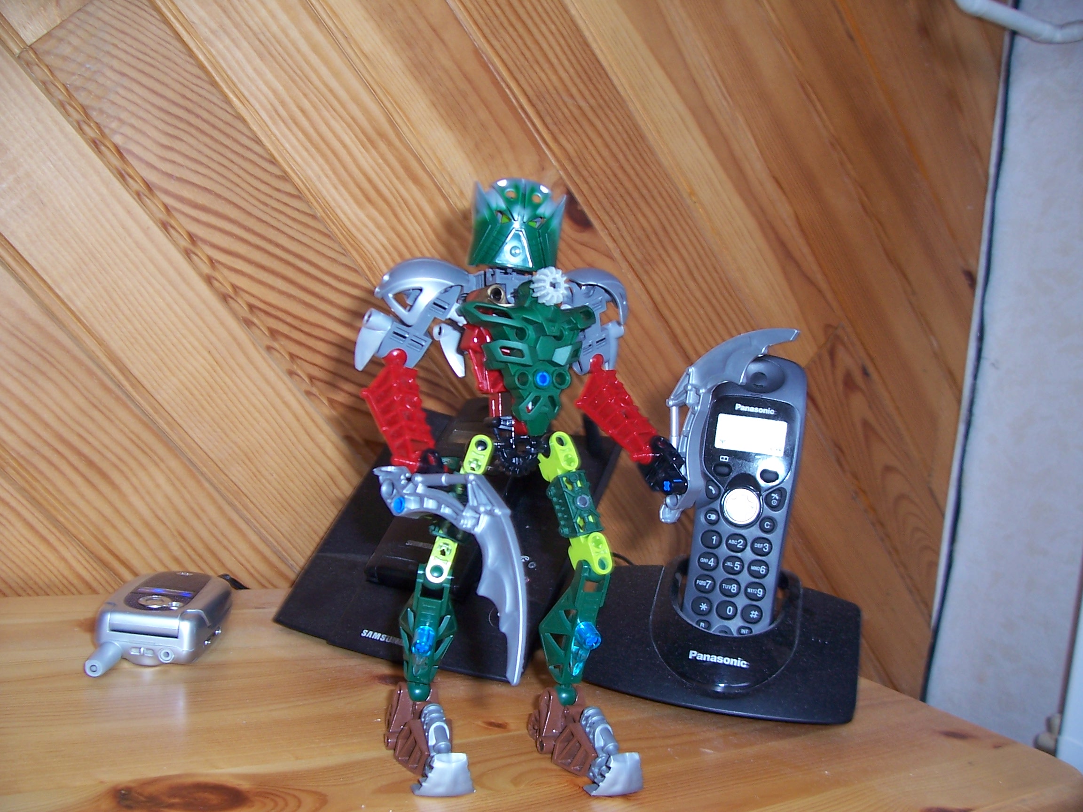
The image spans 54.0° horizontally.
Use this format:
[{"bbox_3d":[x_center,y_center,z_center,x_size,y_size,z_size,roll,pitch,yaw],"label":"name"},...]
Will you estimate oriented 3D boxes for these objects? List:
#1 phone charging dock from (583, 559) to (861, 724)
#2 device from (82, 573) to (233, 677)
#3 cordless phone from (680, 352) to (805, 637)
[{"bbox_3d":[0.089,0.105,0.508,0.126,0.056,0.088,7,6,14],"label":"phone charging dock"},{"bbox_3d":[-0.173,0.098,0.493,0.047,0.024,0.100,5,6,-5],"label":"device"},{"bbox_3d":[0.100,0.047,0.520,0.048,0.145,0.032,7,-9,15],"label":"cordless phone"}]

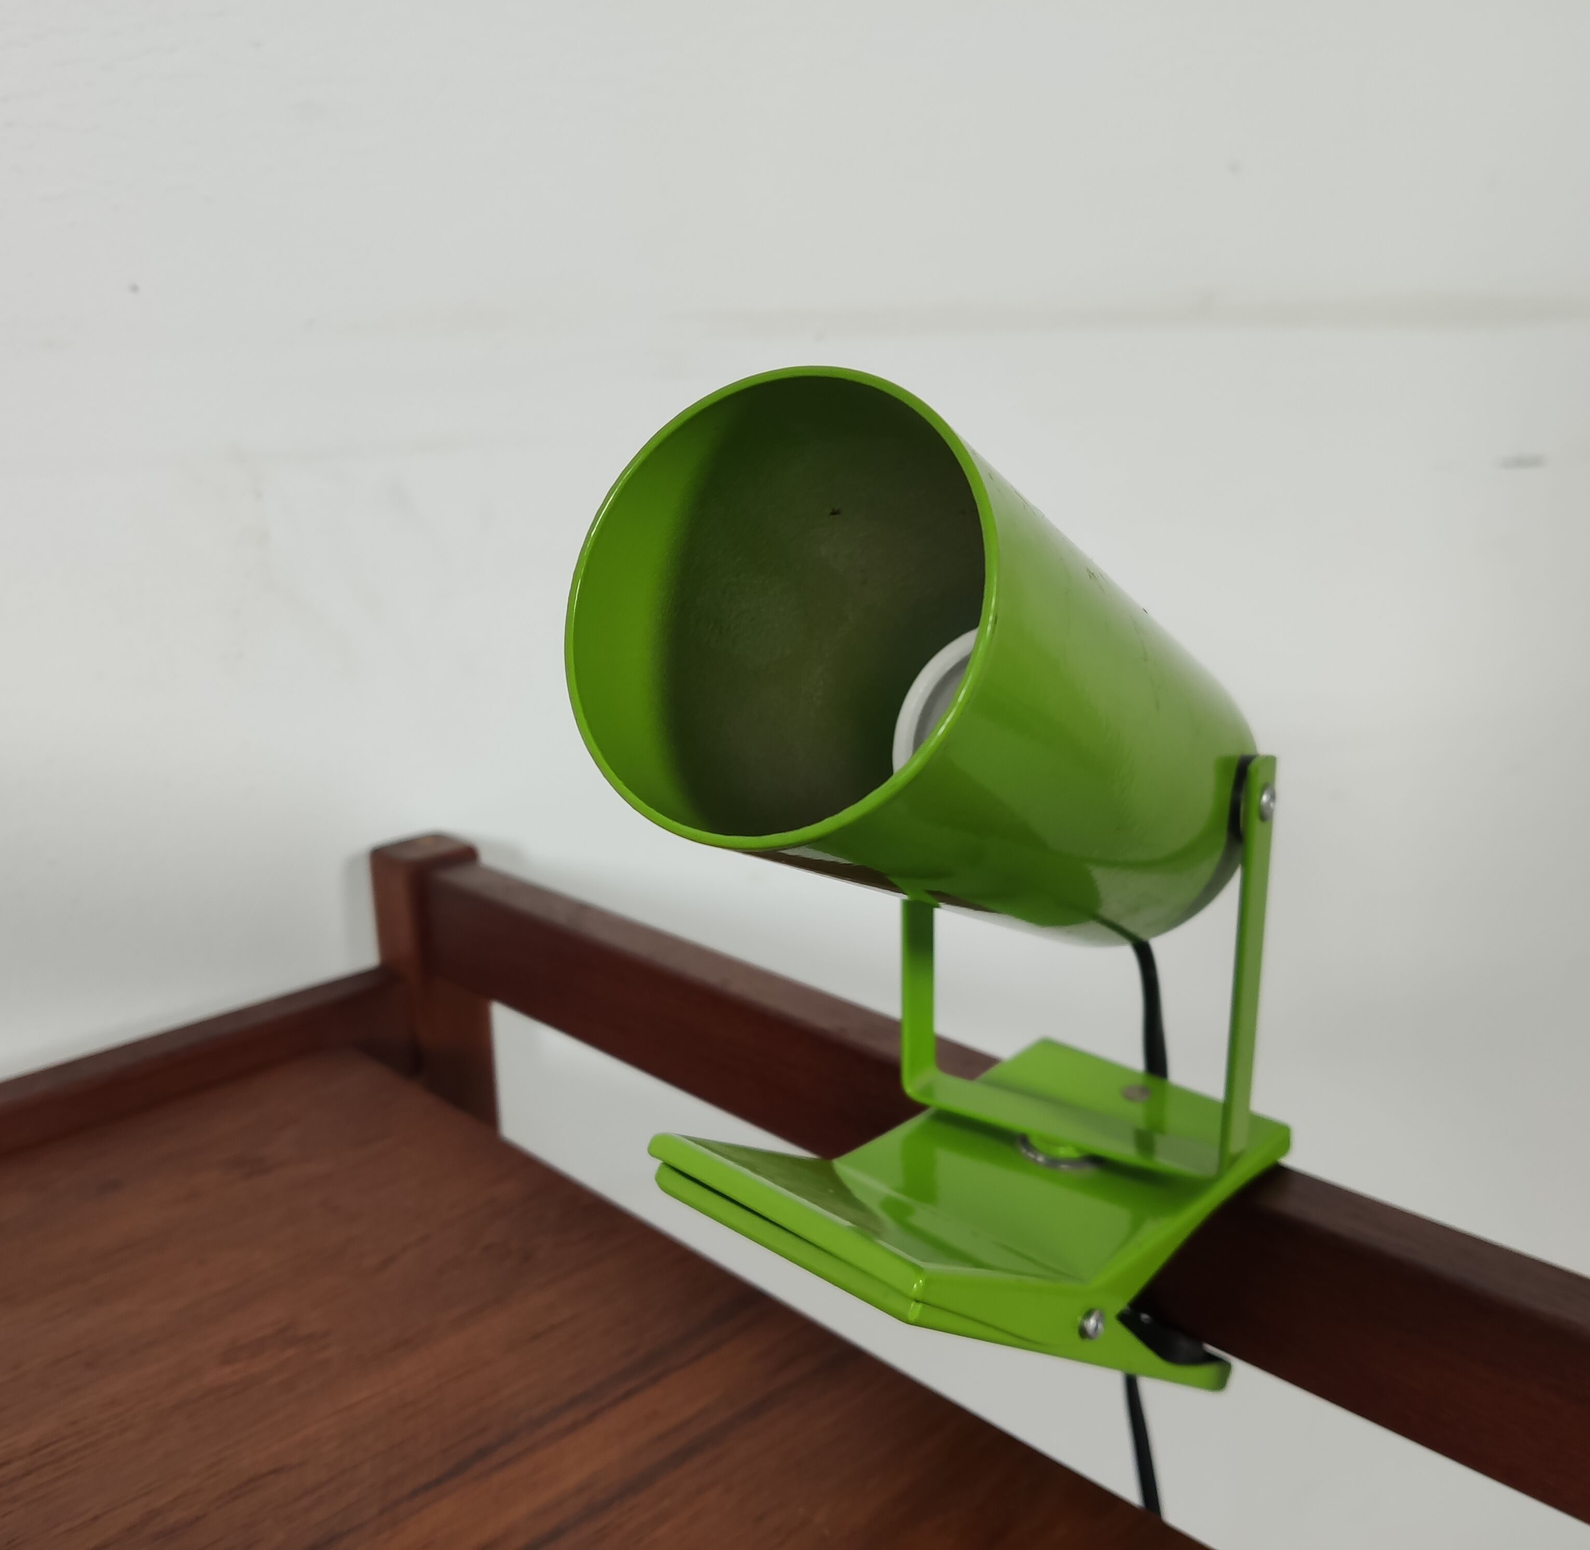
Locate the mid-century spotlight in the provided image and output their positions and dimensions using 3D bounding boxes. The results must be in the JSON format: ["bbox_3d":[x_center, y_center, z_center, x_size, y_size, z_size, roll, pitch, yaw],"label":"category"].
[{"bbox_3d":[0.032,0.034,0.300,0.097,0.220,0.187,7,17,30],"label":"mid-century spotlight"}]

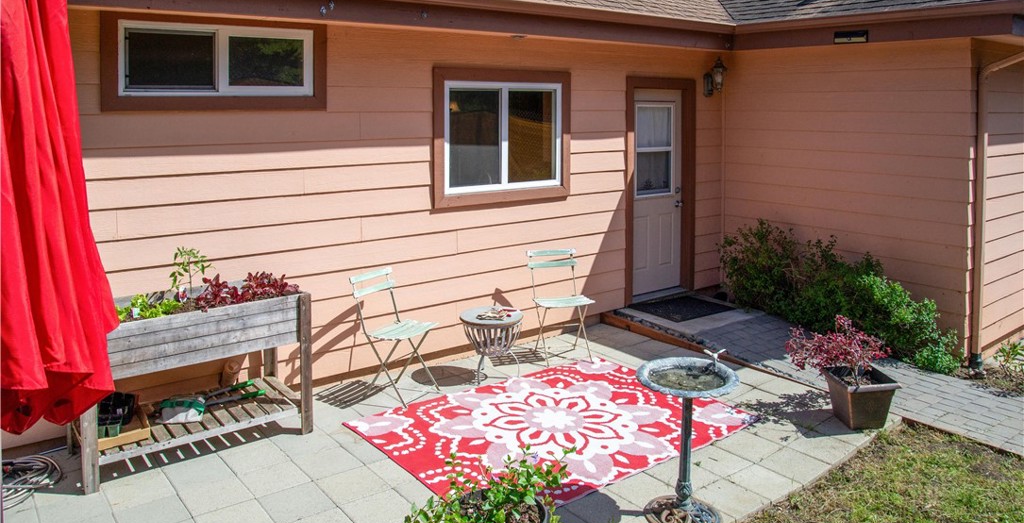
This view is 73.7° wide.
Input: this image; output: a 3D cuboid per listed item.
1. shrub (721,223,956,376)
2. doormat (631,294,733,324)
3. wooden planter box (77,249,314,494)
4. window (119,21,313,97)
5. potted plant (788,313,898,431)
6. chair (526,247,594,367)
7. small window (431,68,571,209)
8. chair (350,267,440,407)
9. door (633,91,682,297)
[{"bbox_3d":[2.800,0.257,5.986,0.750,0.840,2.050,-9,13,-42],"label":"shrub"},{"bbox_3d":[1.594,0.424,6.340,0.760,0.020,0.600,-7,11,-35],"label":"doormat"},{"bbox_3d":[-1.849,0.512,3.975,1.210,1.150,0.580,-7,11,-35],"label":"wooden planter box"},{"bbox_3d":[-1.837,-1.273,4.343,1.170,0.436,0.080,-7,11,-35],"label":"window"},{"bbox_3d":[2.111,0.680,4.372,0.640,0.690,0.560,-2,9,-10],"label":"potted plant"},{"bbox_3d":[0.395,0.347,5.467,0.410,0.810,0.470,-3,10,-18],"label":"chair"},{"bbox_3d":[-0.038,-1.033,5.681,1.388,1.059,0.090,-7,11,-35],"label":"small window"},{"bbox_3d":[-0.800,0.502,4.737,0.470,0.830,0.410,6,11,33],"label":"chair"},{"bbox_3d":[1.470,-0.687,6.973,0.768,2.065,0.060,-7,11,-35],"label":"door"}]

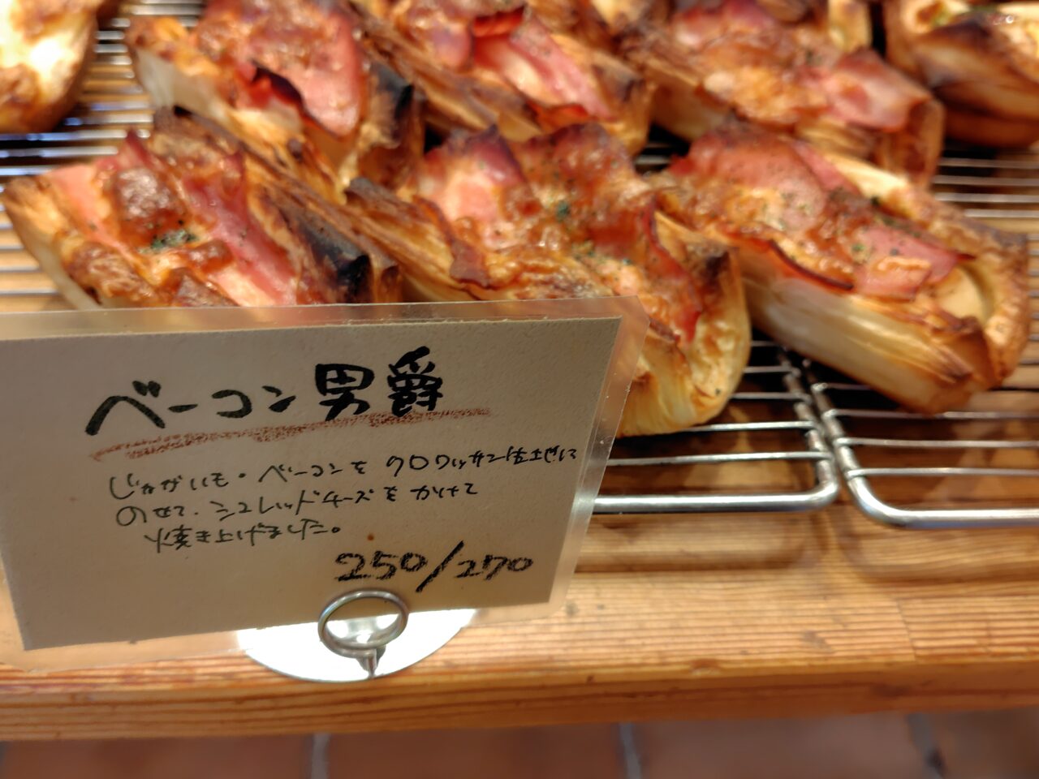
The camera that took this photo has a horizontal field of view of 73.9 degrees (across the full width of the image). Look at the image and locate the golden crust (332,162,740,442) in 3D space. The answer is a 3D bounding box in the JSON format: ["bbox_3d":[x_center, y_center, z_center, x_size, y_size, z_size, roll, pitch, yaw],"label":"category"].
[{"bbox_3d":[0.014,-0.039,0.235,0.135,0.046,0.078,37,62,20],"label":"golden crust"}]

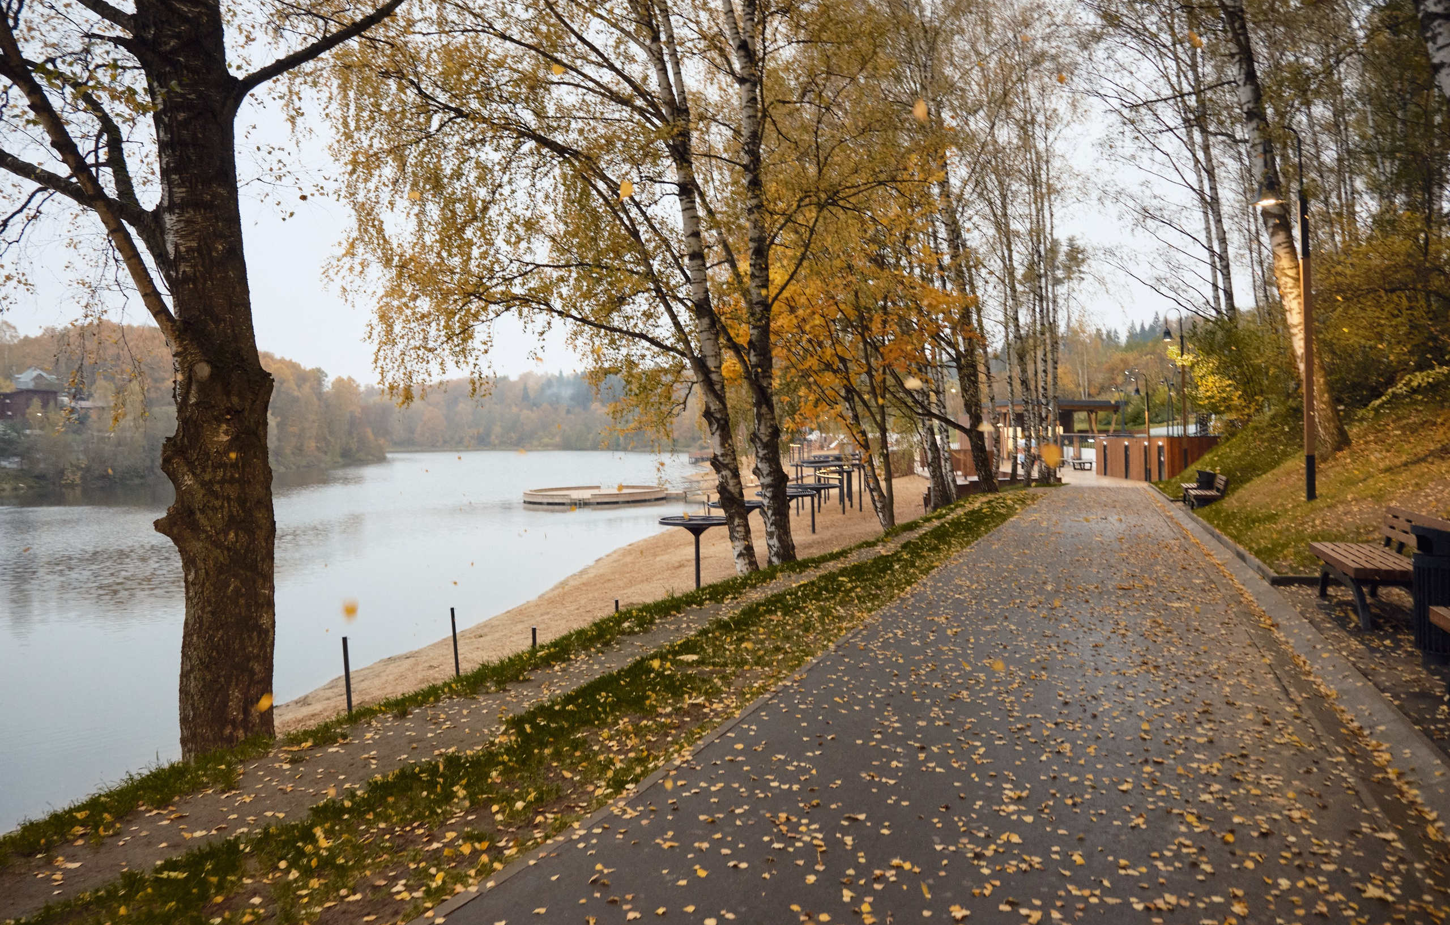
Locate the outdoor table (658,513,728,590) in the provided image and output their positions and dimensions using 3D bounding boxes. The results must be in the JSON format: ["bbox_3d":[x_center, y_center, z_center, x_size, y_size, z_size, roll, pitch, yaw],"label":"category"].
[{"bbox_3d":[-0.624,2.069,21.475,1.714,1.629,1.714,-2,2,0],"label":"outdoor table"}]

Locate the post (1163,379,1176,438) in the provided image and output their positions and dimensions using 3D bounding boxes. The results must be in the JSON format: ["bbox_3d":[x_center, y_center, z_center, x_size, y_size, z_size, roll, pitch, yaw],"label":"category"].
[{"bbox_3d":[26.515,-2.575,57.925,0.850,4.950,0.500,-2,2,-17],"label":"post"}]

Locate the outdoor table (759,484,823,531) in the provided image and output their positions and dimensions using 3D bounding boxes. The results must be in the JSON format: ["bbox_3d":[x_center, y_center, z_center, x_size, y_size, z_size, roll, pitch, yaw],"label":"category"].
[{"bbox_3d":[1.930,1.519,29.980,1.934,1.285,1.934,-2,2,0],"label":"outdoor table"}]

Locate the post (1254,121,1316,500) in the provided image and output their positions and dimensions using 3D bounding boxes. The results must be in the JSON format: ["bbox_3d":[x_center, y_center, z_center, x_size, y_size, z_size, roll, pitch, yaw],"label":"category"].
[{"bbox_3d":[6.761,-1.755,11.618,0.590,4.434,0.360,-1,2,22],"label":"post"}]

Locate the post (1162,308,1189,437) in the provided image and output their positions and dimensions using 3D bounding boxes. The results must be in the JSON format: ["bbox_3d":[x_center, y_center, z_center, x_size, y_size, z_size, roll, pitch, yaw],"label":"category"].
[{"bbox_3d":[12.417,-2.036,26.620,0.590,4.366,0.340,-1,2,22],"label":"post"}]

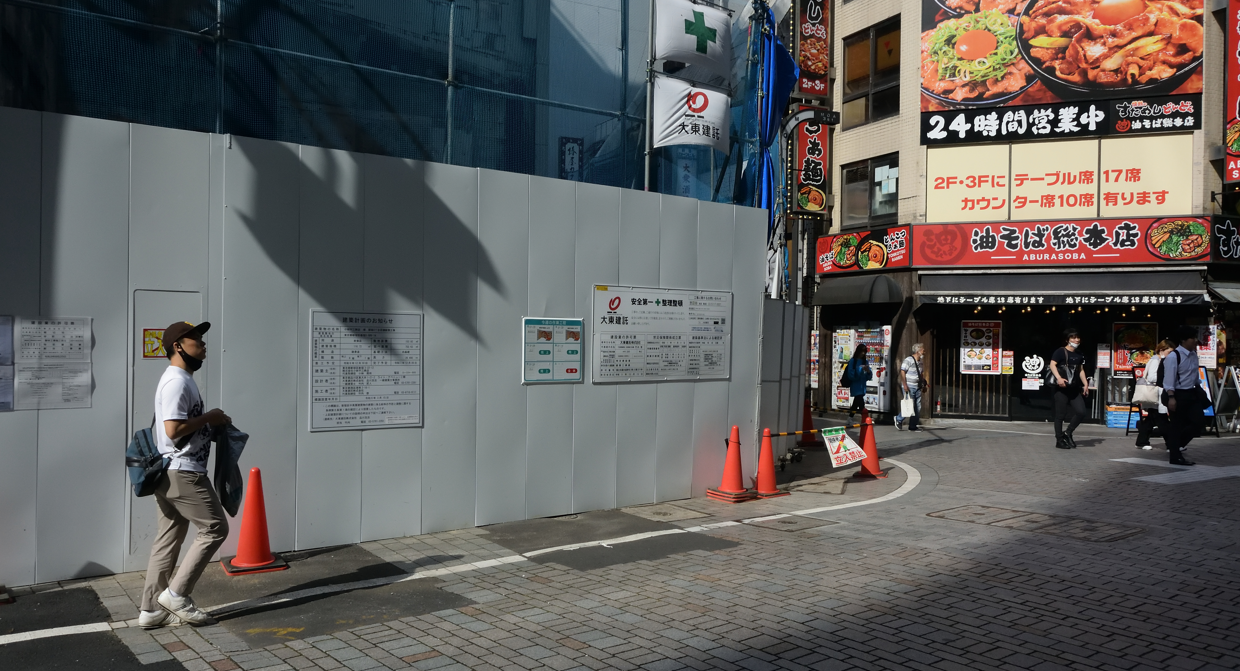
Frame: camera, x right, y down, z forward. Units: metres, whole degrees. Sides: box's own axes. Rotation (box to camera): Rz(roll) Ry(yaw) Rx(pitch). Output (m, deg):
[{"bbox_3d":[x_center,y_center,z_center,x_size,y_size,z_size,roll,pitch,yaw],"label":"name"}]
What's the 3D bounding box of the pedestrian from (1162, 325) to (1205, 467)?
[{"bbox_3d":[7.579,0.785,12.500,0.570,1.820,0.520,1,0,28],"label":"pedestrian"}]

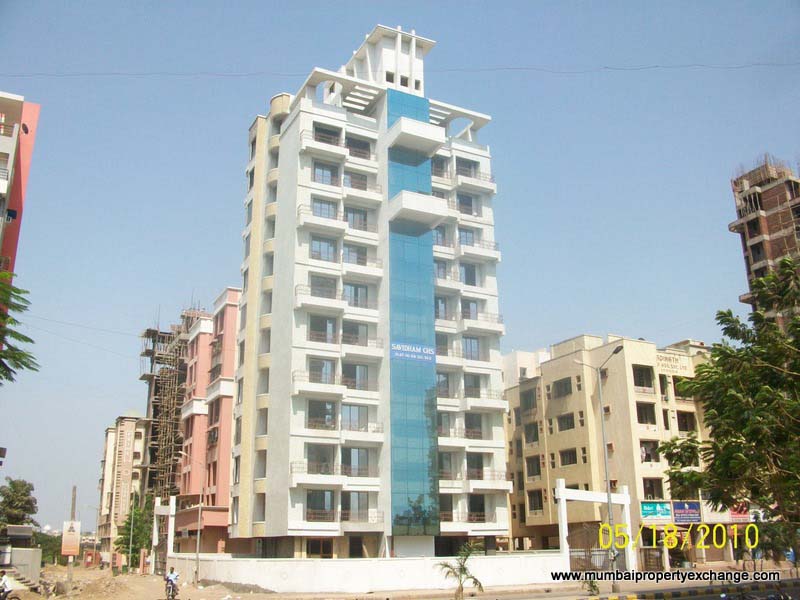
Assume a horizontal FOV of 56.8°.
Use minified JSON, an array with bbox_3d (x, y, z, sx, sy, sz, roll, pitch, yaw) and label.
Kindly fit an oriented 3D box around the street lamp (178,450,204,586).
[{"bbox_3d":[-14.272,14.710,50.248,1.946,8.695,0.400,8,-20,-26],"label":"street lamp"}]

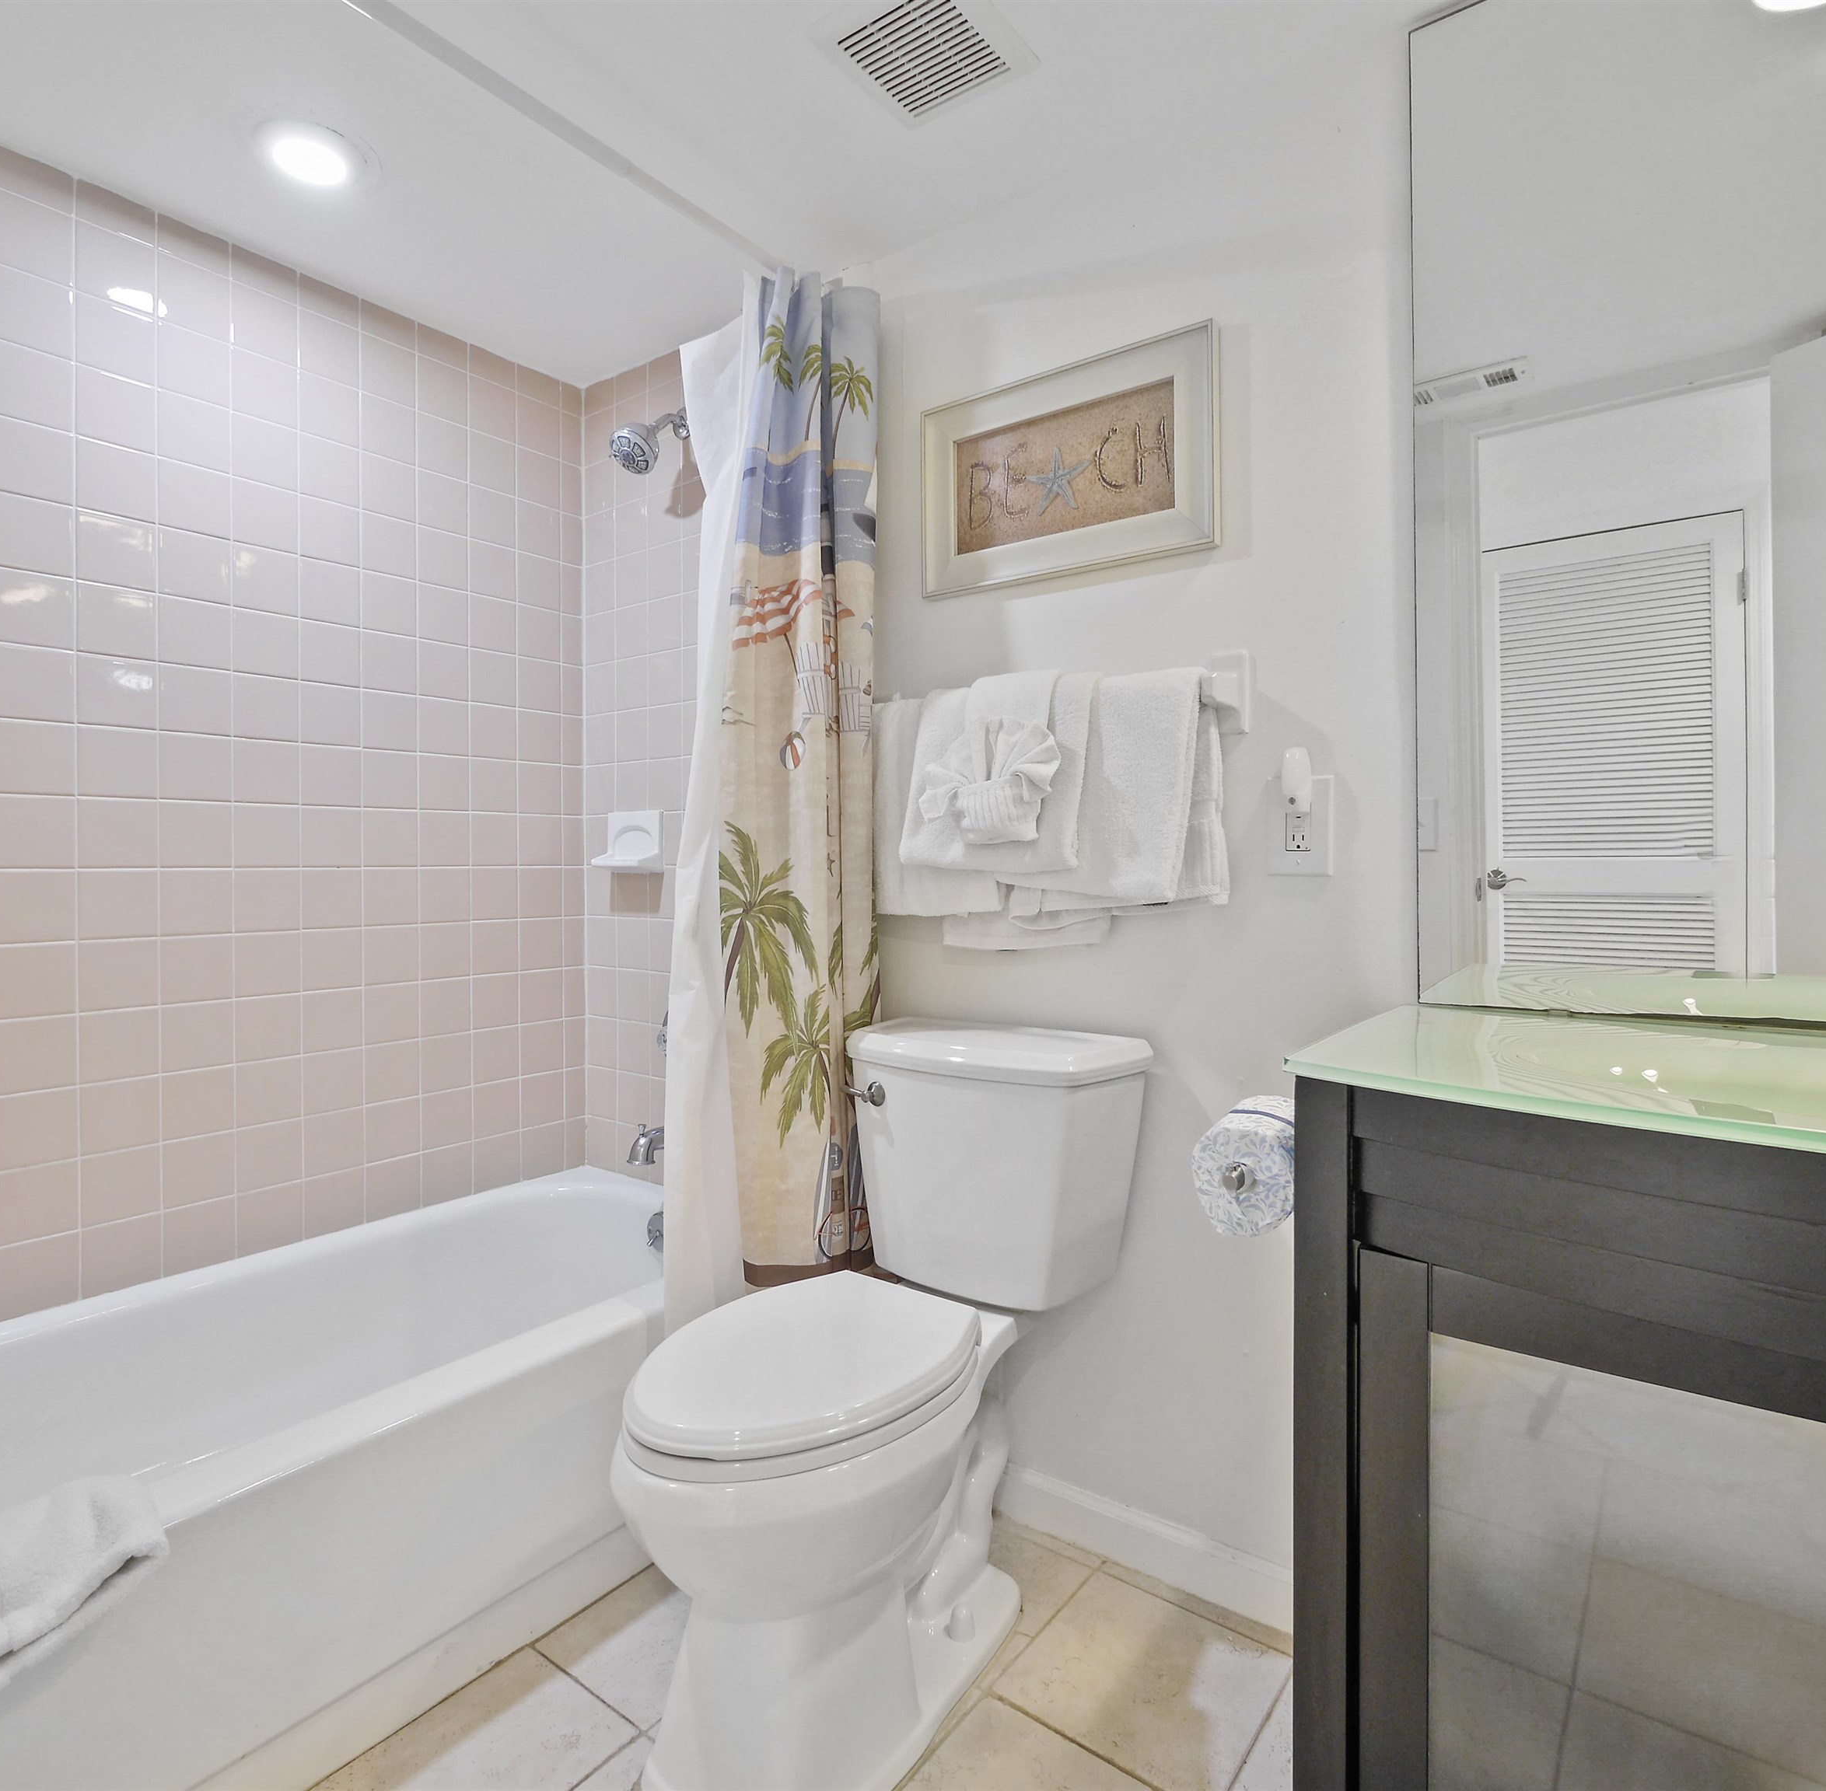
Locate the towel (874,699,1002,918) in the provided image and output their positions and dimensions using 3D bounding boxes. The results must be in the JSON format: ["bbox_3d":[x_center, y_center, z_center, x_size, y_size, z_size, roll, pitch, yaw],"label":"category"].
[{"bbox_3d":[0.048,-0.141,1.537,0.229,0.350,0.090,1,2,36],"label":"towel"}]

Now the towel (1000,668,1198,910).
[{"bbox_3d":[0.274,-0.144,1.359,0.278,0.316,0.100,1,2,36],"label":"towel"}]

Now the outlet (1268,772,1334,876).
[{"bbox_3d":[0.507,-0.091,1.271,0.083,0.131,0.018,1,2,36],"label":"outlet"}]

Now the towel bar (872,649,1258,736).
[{"bbox_3d":[0.191,-0.280,1.450,0.591,0.114,0.095,1,2,36],"label":"towel bar"}]

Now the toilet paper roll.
[{"bbox_3d":[0.391,0.310,1.097,0.117,0.117,0.120,1,2,36],"label":"toilet paper roll"}]

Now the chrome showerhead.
[{"bbox_3d":[-0.506,-0.883,1.879,0.090,0.143,0.180,1,2,36],"label":"chrome showerhead"}]

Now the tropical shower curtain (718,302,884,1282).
[{"bbox_3d":[-0.184,-0.181,1.634,0.191,1.690,0.244,1,2,36],"label":"tropical shower curtain"}]

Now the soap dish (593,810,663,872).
[{"bbox_3d":[-0.615,-0.115,2.062,0.173,0.133,0.065,1,2,36],"label":"soap dish"}]

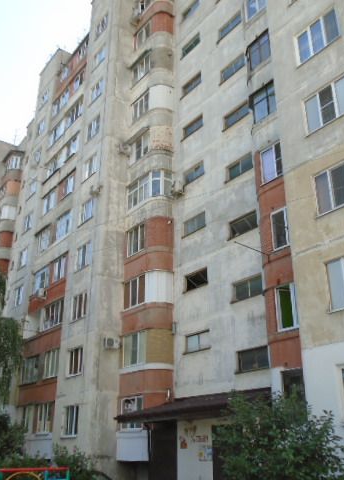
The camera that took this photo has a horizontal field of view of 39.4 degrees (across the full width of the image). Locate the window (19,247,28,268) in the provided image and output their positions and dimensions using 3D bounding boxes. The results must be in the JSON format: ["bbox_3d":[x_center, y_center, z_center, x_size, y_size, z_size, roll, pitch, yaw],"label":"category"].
[{"bbox_3d":[-10.636,1.362,34.541,0.154,1.312,1.179,17,-29,-35],"label":"window"}]

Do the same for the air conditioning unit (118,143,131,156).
[{"bbox_3d":[-2.678,-5.282,28.592,0.779,0.553,0.307,17,-29,-35],"label":"air conditioning unit"}]

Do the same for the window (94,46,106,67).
[{"bbox_3d":[-4.883,-12.232,32.444,0.170,1.277,1.589,17,-29,-34],"label":"window"}]

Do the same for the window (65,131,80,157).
[{"bbox_3d":[-6.709,-6.163,32.420,0.154,1.384,1.896,17,-29,-35],"label":"window"}]

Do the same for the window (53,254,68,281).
[{"bbox_3d":[-6.936,1.803,29.587,0.170,1.434,1.718,17,-29,-34],"label":"window"}]

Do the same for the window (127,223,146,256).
[{"bbox_3d":[-1.822,0.000,25.301,0.170,1.420,1.647,17,-29,-34],"label":"window"}]

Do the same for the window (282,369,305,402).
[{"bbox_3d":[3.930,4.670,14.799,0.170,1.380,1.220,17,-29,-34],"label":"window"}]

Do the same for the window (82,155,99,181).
[{"bbox_3d":[-4.825,-4.263,28.940,0.150,1.393,1.678,17,-29,-34],"label":"window"}]

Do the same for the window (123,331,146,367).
[{"bbox_3d":[-1.832,5.276,23.039,0.170,1.420,1.647,17,-29,-34],"label":"window"}]

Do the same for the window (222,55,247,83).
[{"bbox_3d":[3.100,-8.572,24.140,0.170,0.762,1.611,17,-29,-34],"label":"window"}]

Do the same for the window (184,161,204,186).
[{"bbox_3d":[1.165,-3.322,24.360,0.160,0.757,1.636,17,-28,-34],"label":"window"}]

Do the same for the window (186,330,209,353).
[{"bbox_3d":[1.169,4.470,21.015,0.150,0.763,1.639,17,-29,-34],"label":"window"}]

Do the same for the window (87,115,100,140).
[{"bbox_3d":[-4.866,-6.919,29.668,0.170,1.319,1.452,17,-29,-34],"label":"window"}]

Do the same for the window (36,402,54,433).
[{"bbox_3d":[-6.682,9.338,25.296,0.170,1.477,2.068,17,-29,-34],"label":"window"}]

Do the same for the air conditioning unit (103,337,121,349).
[{"bbox_3d":[-2.943,5.047,23.501,0.780,0.550,0.300,17,-29,-34],"label":"air conditioning unit"}]

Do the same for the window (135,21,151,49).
[{"bbox_3d":[-1.811,-12.982,30.635,0.160,1.414,1.798,17,-28,-34],"label":"window"}]

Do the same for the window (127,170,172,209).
[{"bbox_3d":[-1.303,-2.597,26.653,1.127,1.640,2.665,17,-29,-35],"label":"window"}]

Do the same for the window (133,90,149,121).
[{"bbox_3d":[-1.840,-7.950,28.929,0.150,1.542,1.715,17,-29,-34],"label":"window"}]

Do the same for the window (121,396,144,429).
[{"bbox_3d":[-1.773,7.669,21.272,0.170,1.350,1.720,17,-29,-34],"label":"window"}]

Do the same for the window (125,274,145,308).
[{"bbox_3d":[-1.854,2.553,23.601,0.170,1.450,1.850,17,-29,-34],"label":"window"}]

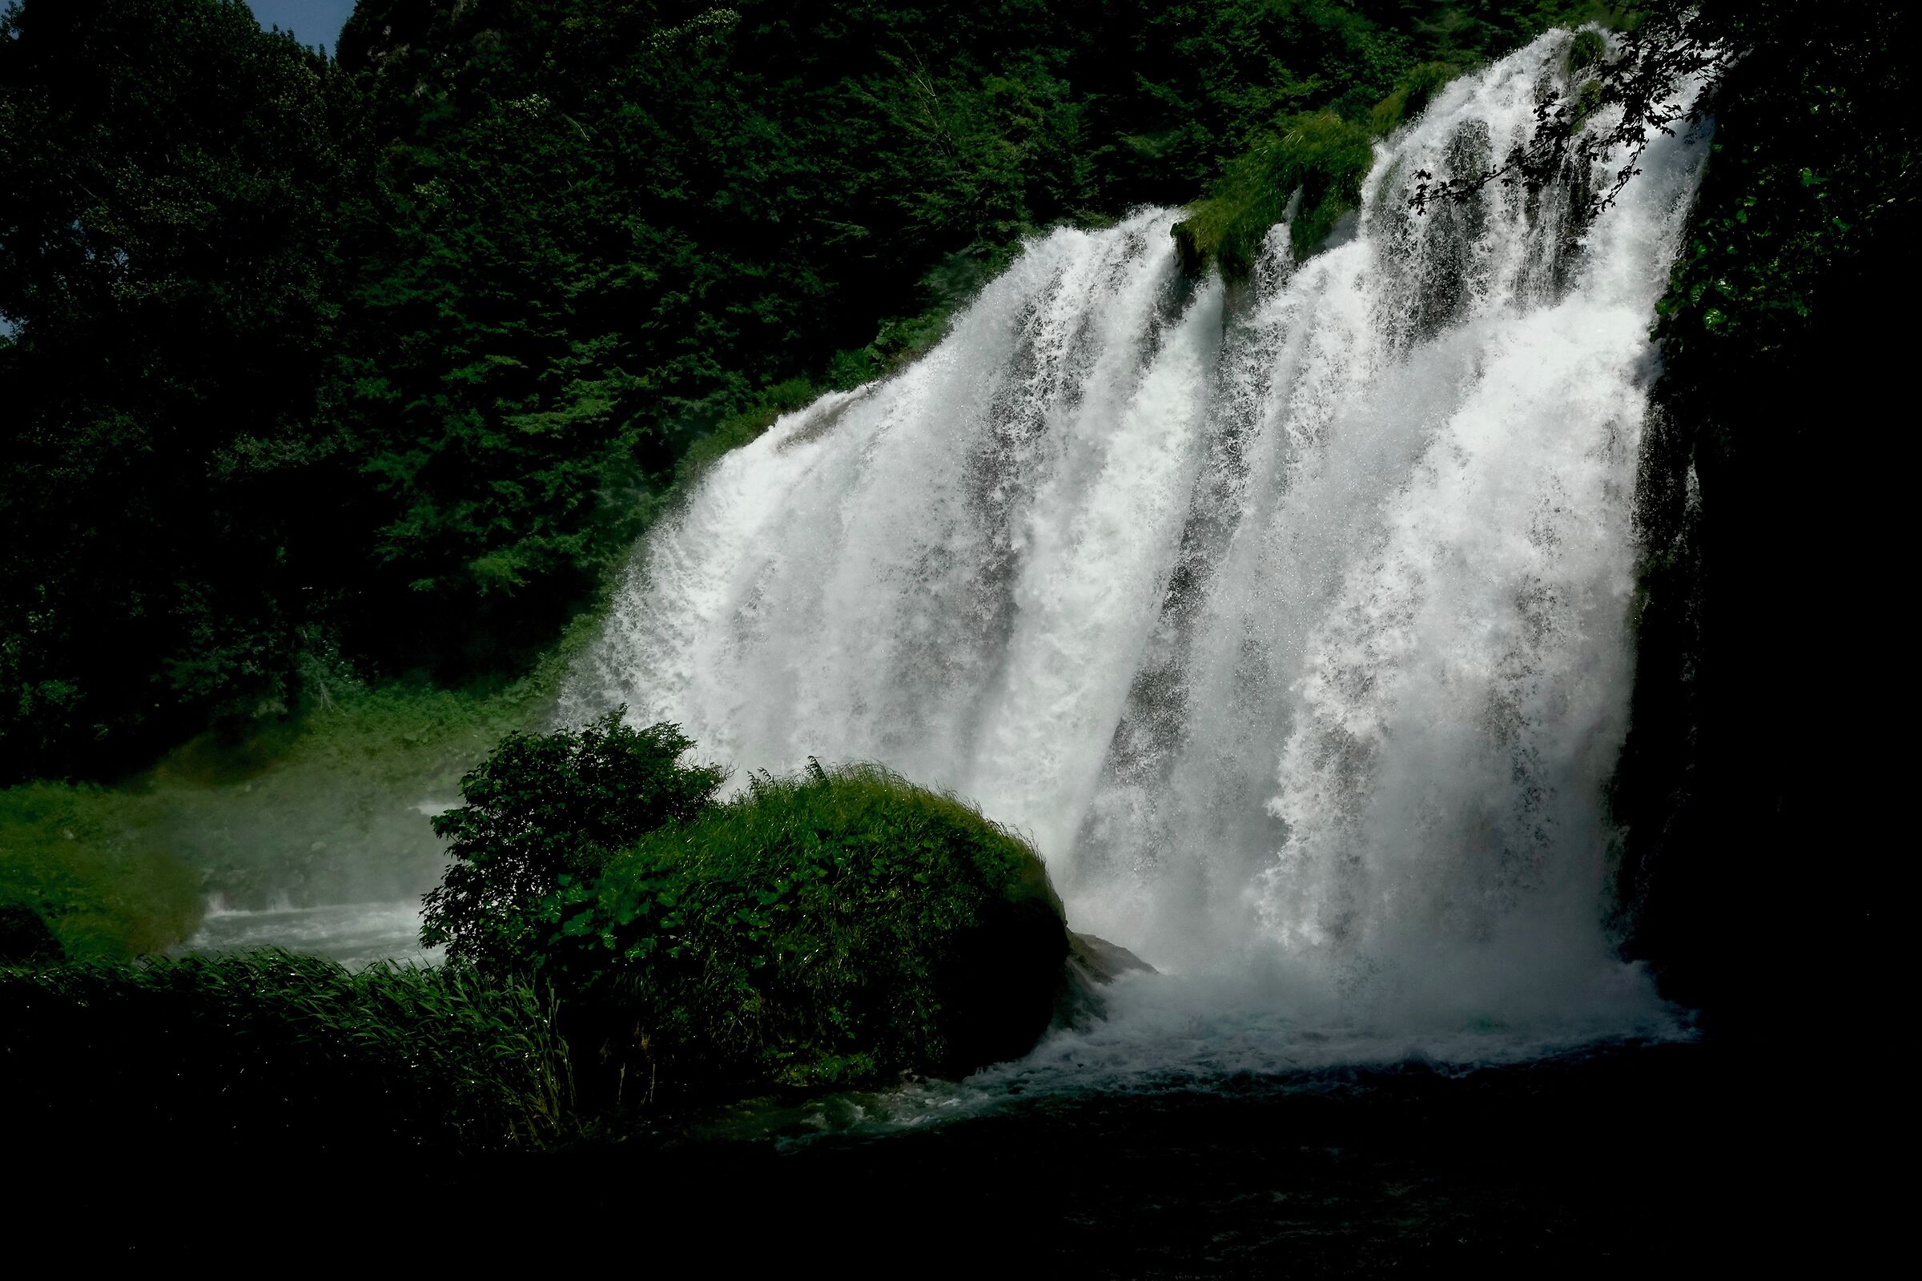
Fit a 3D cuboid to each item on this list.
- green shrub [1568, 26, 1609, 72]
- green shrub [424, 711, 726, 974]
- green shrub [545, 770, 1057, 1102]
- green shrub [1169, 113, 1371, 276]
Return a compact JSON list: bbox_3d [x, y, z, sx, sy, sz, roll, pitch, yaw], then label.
[{"bbox_3d":[9.800,-9.237,30.000,0.630,0.700,0.600,0,-6,0],"label":"green shrub"},{"bbox_3d":[-4.588,2.423,22.800,3.500,3.200,3.000,0,-6,0],"label":"green shrub"},{"bbox_3d":[-1.763,3.271,21.800,5.900,3.600,4.400,0,-6,0],"label":"green shrub"},{"bbox_3d":[5.051,-7.219,31.000,3.400,2.500,2.400,-3,-7,30],"label":"green shrub"}]

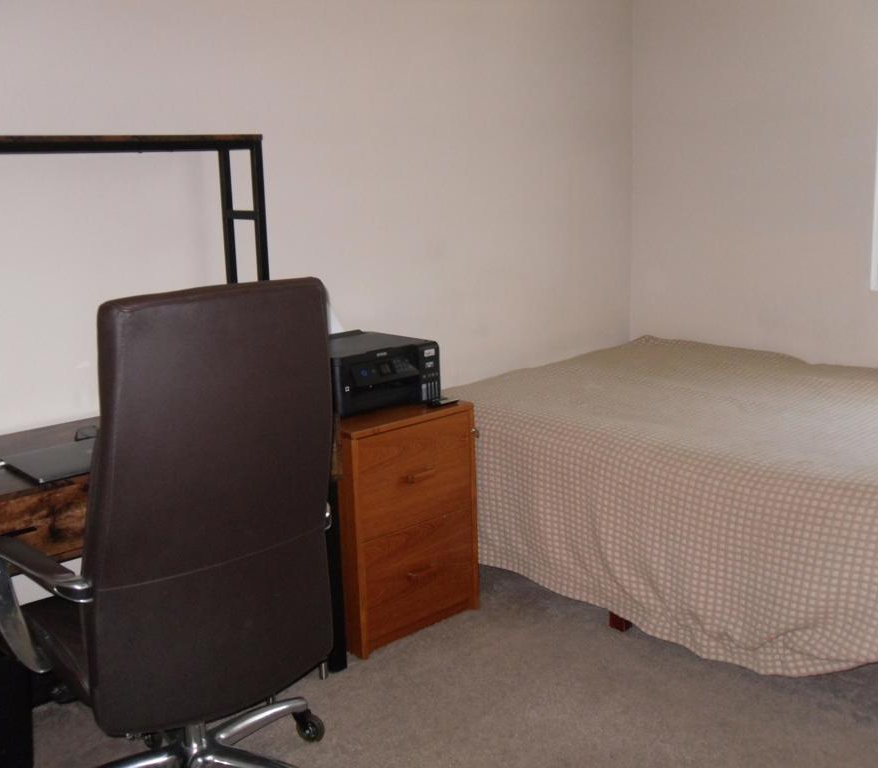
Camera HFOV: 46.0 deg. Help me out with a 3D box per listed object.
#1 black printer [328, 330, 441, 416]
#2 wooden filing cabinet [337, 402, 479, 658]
[{"bbox_3d":[-0.253,-0.042,3.290,0.374,0.186,0.352,-11,15,-36],"label":"black printer"},{"bbox_3d":[-0.214,0.401,3.271,0.476,0.676,0.470,-12,16,-41],"label":"wooden filing cabinet"}]

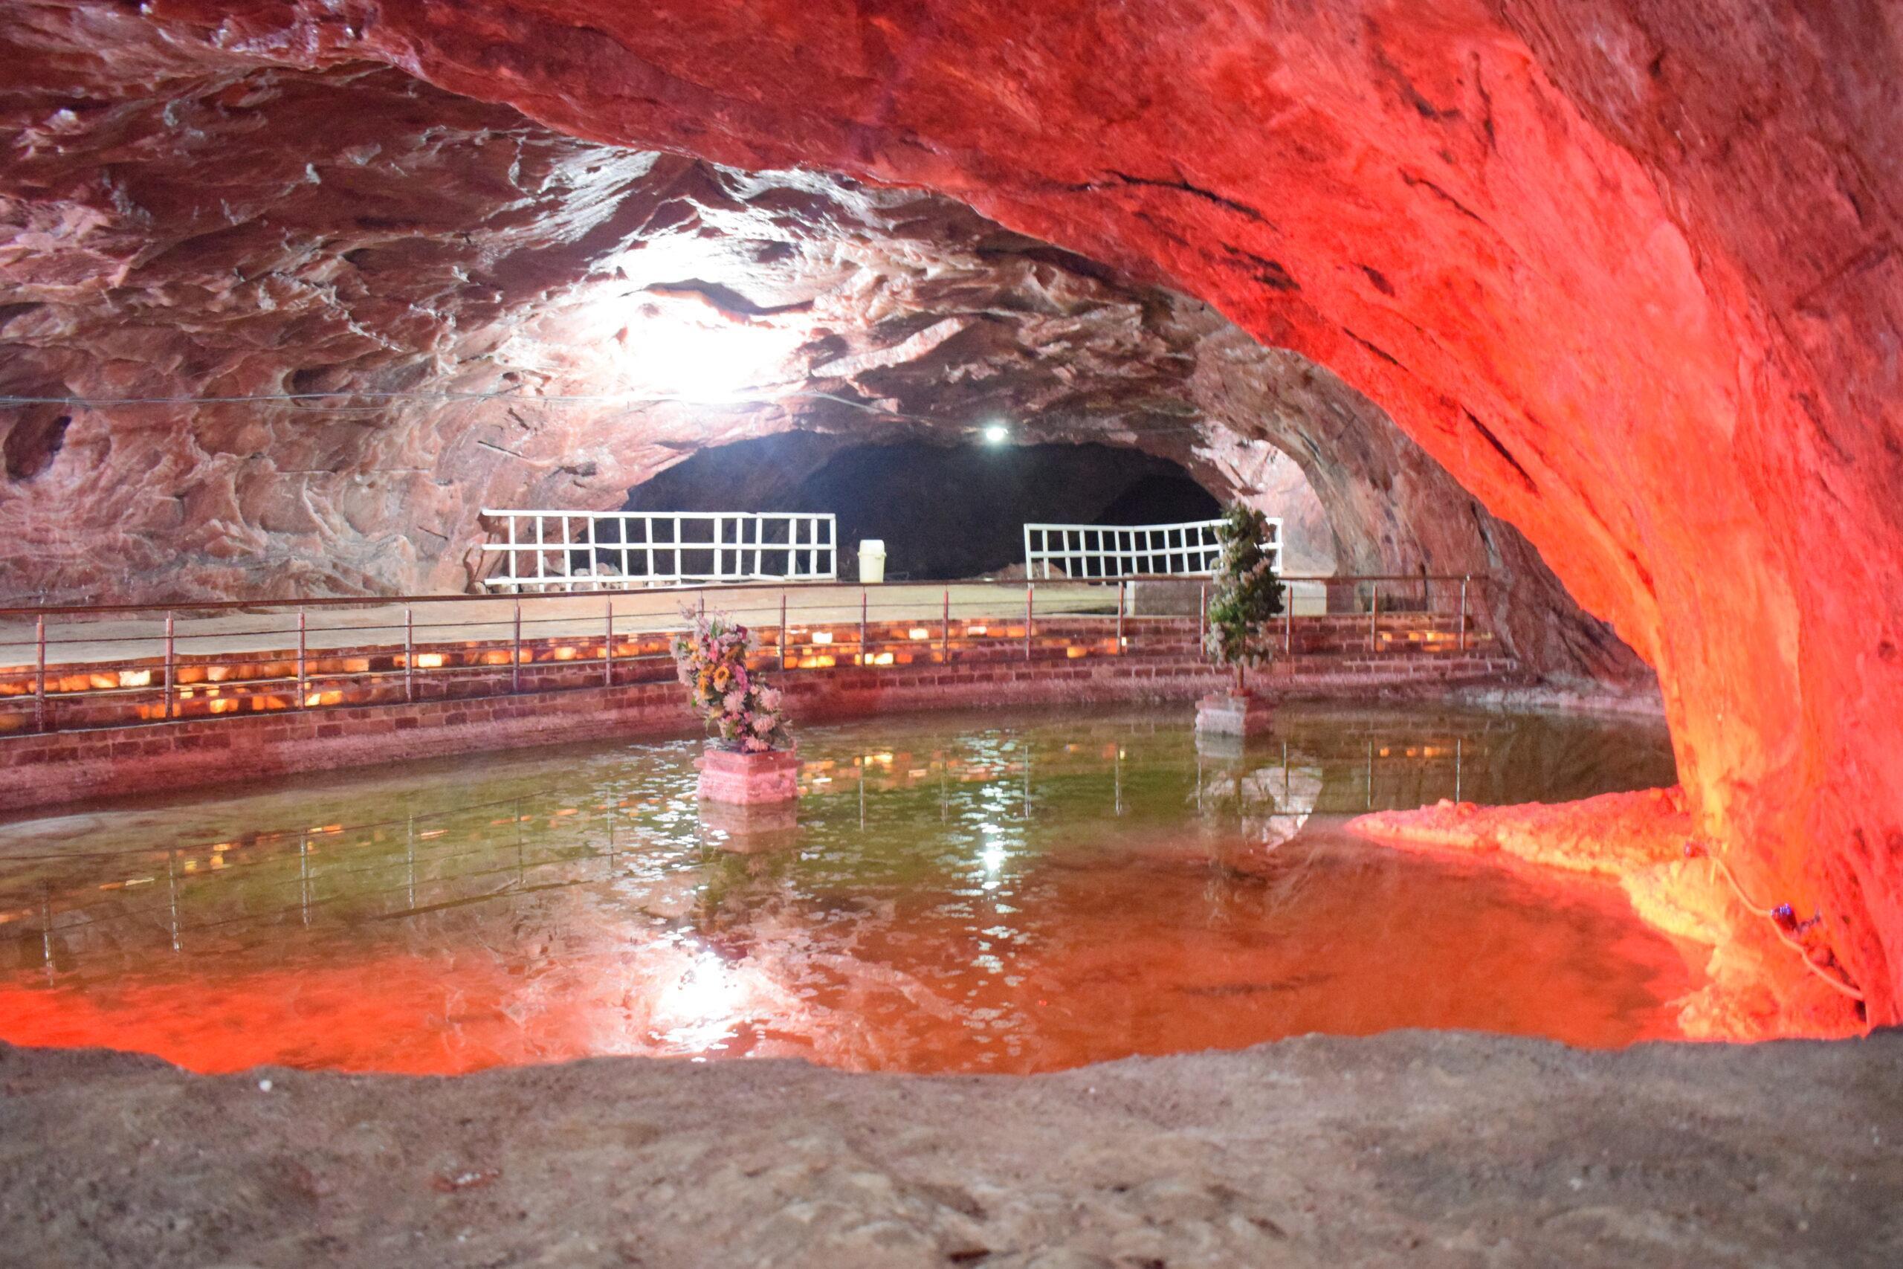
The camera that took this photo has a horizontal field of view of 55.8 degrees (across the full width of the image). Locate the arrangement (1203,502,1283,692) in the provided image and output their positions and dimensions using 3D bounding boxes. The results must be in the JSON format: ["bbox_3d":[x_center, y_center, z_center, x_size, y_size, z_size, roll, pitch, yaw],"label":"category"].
[{"bbox_3d":[2.836,-0.374,17.400,0.770,1.810,0.730,1,4,9],"label":"arrangement"}]

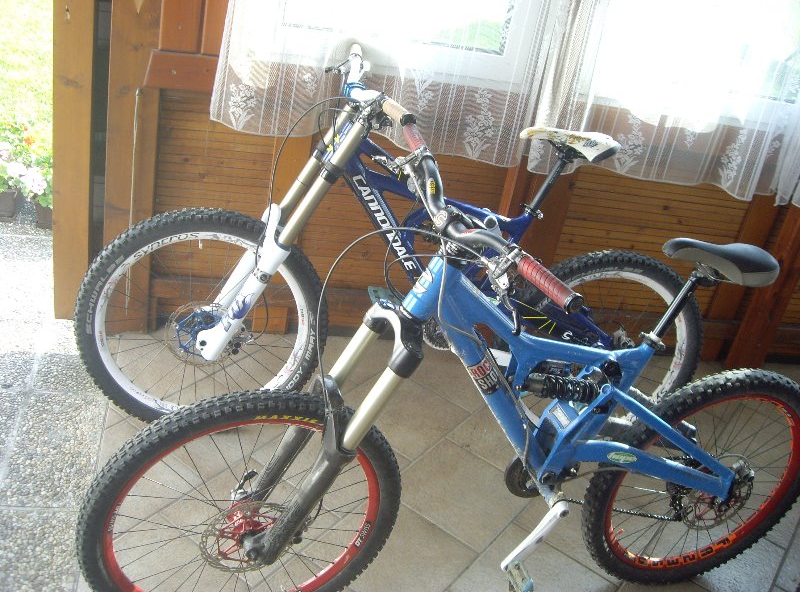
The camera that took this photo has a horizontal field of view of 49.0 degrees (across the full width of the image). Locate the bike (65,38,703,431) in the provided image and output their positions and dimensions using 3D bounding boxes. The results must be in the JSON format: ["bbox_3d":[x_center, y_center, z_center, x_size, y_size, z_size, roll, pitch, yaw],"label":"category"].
[{"bbox_3d":[0.070,-0.062,2.493,1.870,1.110,0.750,5,24,-13],"label":"bike"}]

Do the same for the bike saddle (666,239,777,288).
[{"bbox_3d":[0.673,-0.080,1.853,0.285,0.085,0.145,0,30,-20],"label":"bike saddle"}]

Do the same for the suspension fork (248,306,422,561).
[{"bbox_3d":[-0.149,0.268,1.771,0.130,0.610,0.190,23,20,-34],"label":"suspension fork"}]

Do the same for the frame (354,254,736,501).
[{"bbox_3d":[0.400,0.201,1.928,0.940,0.650,0.180,0,30,-20],"label":"frame"}]

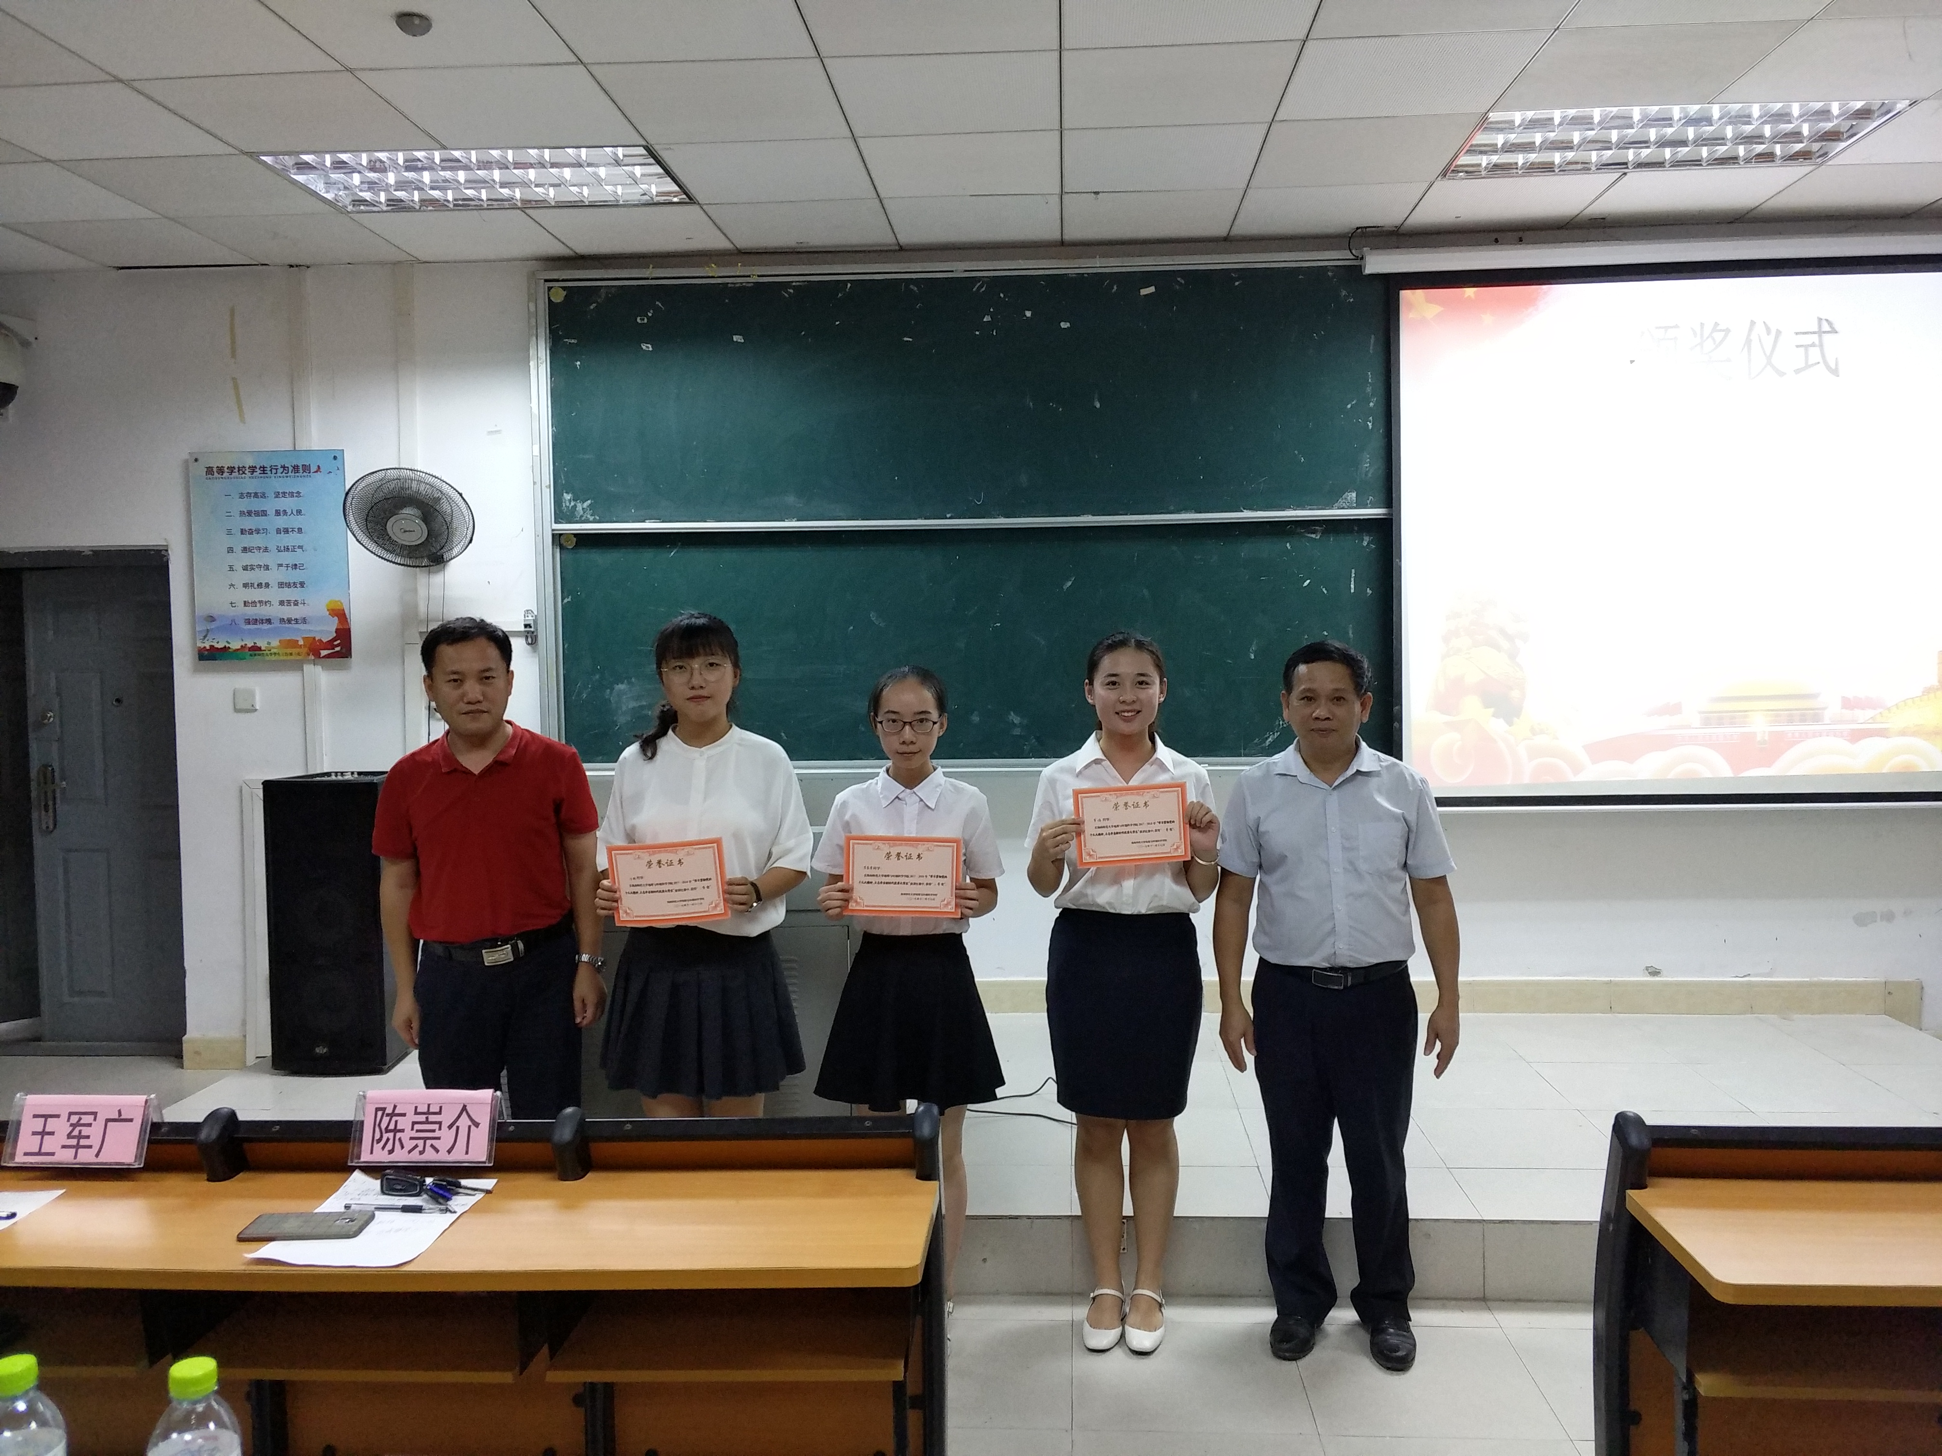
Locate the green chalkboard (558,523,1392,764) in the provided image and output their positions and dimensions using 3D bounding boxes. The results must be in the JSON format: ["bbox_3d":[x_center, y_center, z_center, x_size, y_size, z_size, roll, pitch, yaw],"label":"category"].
[{"bbox_3d":[0.133,-0.323,5.278,3.426,0.913,0.040,0,4,4],"label":"green chalkboard"}]

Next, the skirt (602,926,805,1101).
[{"bbox_3d":[-0.632,0.625,3.288,0.480,0.400,0.370,-1,3,-4],"label":"skirt"}]

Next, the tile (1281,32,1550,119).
[{"bbox_3d":[1.175,-1.766,3.795,0.610,0.020,0.565,0,3,3],"label":"tile"}]

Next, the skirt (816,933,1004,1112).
[{"bbox_3d":[-0.146,0.653,3.282,0.438,0.391,0.330,0,3,3],"label":"skirt"}]

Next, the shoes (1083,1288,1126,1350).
[{"bbox_3d":[0.319,1.390,3.339,0.088,0.067,0.235,0,3,9],"label":"shoes"}]

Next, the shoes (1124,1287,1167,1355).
[{"bbox_3d":[0.412,1.387,3.327,0.088,0.072,0.235,0,3,9],"label":"shoes"}]

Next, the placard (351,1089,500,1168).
[{"bbox_3d":[-0.833,0.612,2.173,0.226,0.105,0.090,0,3,3],"label":"placard"}]

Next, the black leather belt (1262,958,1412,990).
[{"bbox_3d":[0.833,0.557,3.200,0.335,0.055,0.250,0,4,6],"label":"black leather belt"}]

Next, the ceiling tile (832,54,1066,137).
[{"bbox_3d":[-0.061,-1.702,3.756,0.600,0.018,0.580,0,4,3],"label":"ceiling tile"}]

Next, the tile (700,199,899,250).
[{"bbox_3d":[-0.598,-1.797,4.993,0.605,0.020,0.590,0,4,4],"label":"tile"}]

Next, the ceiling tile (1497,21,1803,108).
[{"bbox_3d":[1.736,-1.717,3.648,0.600,0.018,0.580,0,4,3],"label":"ceiling tile"}]

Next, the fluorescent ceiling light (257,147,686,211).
[{"bbox_3d":[-1.526,-1.746,4.399,1.190,0.080,0.570,0,4,3],"label":"fluorescent ceiling light"}]

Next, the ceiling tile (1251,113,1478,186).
[{"bbox_3d":[1.170,-1.747,4.240,0.600,0.018,0.580,0,4,3],"label":"ceiling tile"}]

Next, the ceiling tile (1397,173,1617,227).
[{"bbox_3d":[1.833,-1.816,4.843,0.605,0.020,0.590,0,4,4],"label":"ceiling tile"}]

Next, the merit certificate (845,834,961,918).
[{"bbox_3d":[-0.148,0.327,3.065,0.256,0.181,0.005,1,4,5],"label":"merit certificate"}]

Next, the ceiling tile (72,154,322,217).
[{"bbox_3d":[-2.457,-1.746,4.527,0.605,0.020,0.590,0,4,4],"label":"ceiling tile"}]

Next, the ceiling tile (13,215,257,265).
[{"bbox_3d":[-3.030,-1.778,5.143,0.605,0.020,0.590,0,4,4],"label":"ceiling tile"}]

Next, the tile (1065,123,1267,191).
[{"bbox_3d":[0.593,-1.794,4.404,0.610,0.020,0.565,0,3,3],"label":"tile"}]

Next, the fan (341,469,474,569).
[{"bbox_3d":[-2.021,-0.789,5.084,0.440,0.440,0.320,-1,42,-10],"label":"fan"}]

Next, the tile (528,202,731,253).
[{"bbox_3d":[-1.177,-1.762,4.949,0.600,0.020,0.590,0,3,3],"label":"tile"}]

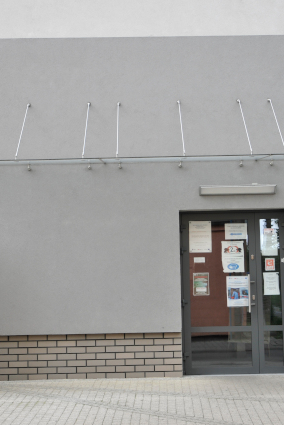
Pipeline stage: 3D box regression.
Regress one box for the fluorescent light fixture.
[{"bbox_3d":[1.245,-0.276,9.670,0.979,0.129,0.100,-1,-5,0],"label":"fluorescent light fixture"}]

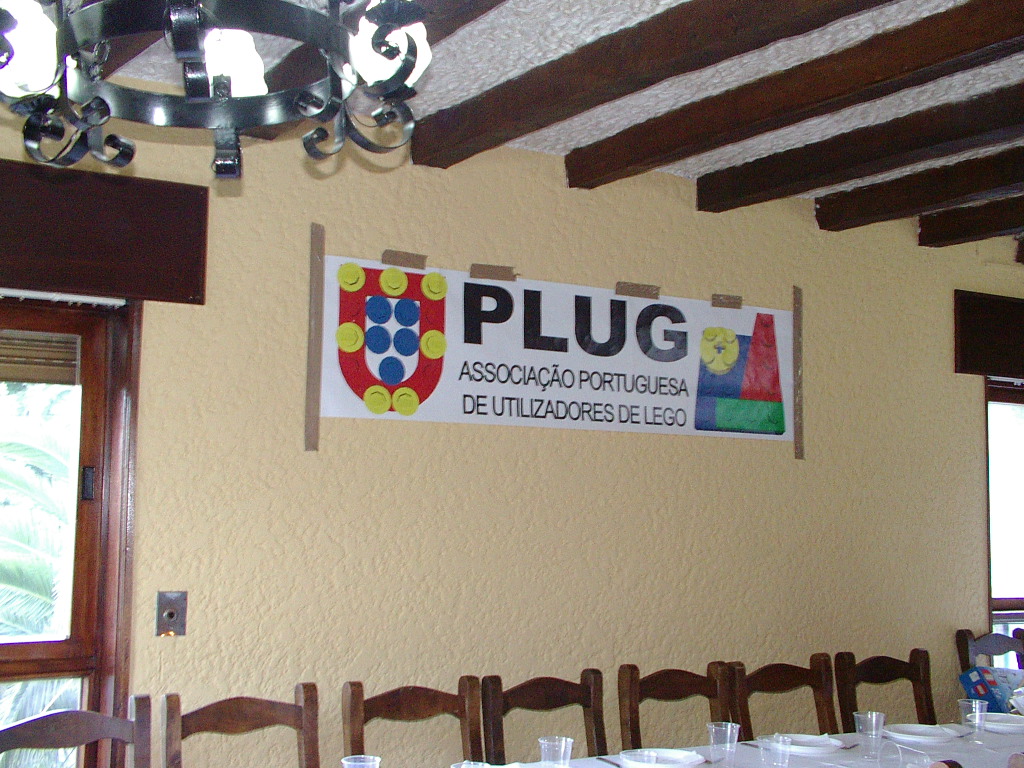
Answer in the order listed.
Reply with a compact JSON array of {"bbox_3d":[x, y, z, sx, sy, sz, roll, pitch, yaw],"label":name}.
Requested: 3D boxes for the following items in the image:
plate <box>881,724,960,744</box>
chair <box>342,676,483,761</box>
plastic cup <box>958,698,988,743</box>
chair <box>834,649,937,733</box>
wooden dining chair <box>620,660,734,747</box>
[{"bbox_3d":[1.181,1.017,3.936,0.216,0.024,0.216,1,-5,0],"label":"plate"},{"bbox_3d":[-0.199,1.280,3.663,0.430,0.905,0.450,3,-6,-27],"label":"chair"},{"bbox_3d":[1.327,0.968,3.906,0.086,0.120,0.086,1,-5,0],"label":"plastic cup"},{"bbox_3d":[1.424,1.395,4.672,0.430,0.905,0.450,4,-6,-29],"label":"chair"},{"bbox_3d":[0.610,1.338,4.166,0.430,0.905,0.450,4,-6,-28],"label":"wooden dining chair"}]

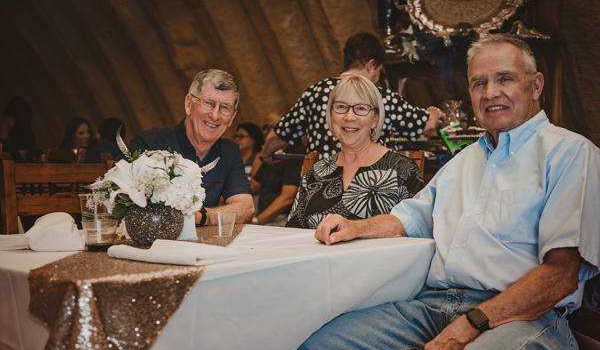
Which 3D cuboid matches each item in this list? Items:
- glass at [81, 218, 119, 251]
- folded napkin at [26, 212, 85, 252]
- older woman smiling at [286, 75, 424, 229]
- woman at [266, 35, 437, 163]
[{"bbox_3d":[-0.486,0.145,1.940,0.087,0.088,0.087,0,1,0],"label":"glass"},{"bbox_3d":[-0.590,0.135,1.930,0.145,0.090,0.140,0,1,0],"label":"folded napkin"},{"bbox_3d":[0.145,0.300,2.480,0.480,1.250,0.700,0,1,22],"label":"older woman smiling"},{"bbox_3d":[0.240,0.128,3.620,0.640,1.550,0.520,1,1,30],"label":"woman"}]

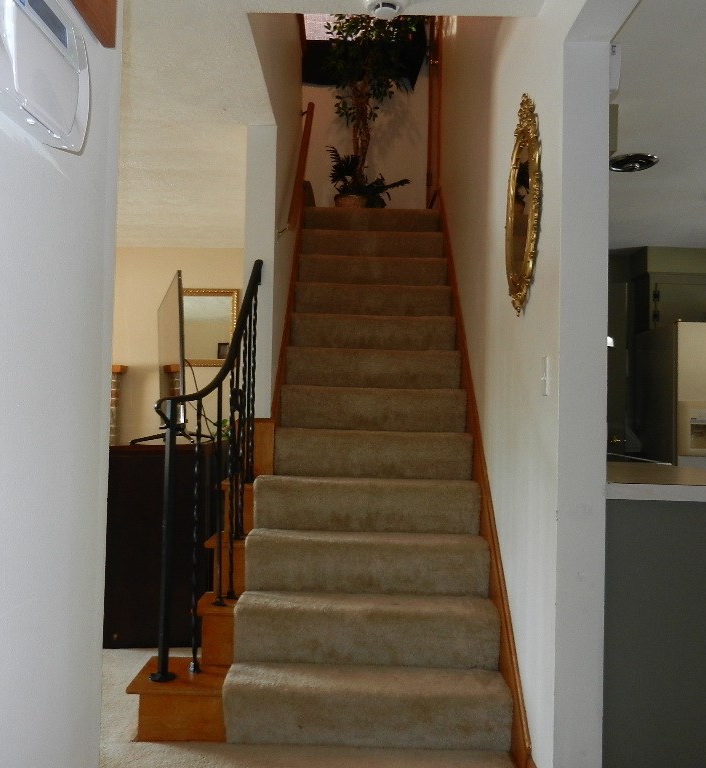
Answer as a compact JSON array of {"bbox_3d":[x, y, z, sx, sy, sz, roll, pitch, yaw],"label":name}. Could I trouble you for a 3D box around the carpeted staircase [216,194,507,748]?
[{"bbox_3d":[0.075,0.016,3.705,0.961,2.402,2.590,1,-1,0],"label":"carpeted staircase"}]

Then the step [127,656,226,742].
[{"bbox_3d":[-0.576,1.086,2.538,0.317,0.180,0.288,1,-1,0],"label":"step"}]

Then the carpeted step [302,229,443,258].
[{"bbox_3d":[0.120,-0.857,4.788,0.888,0.202,0.253,1,-1,0],"label":"carpeted step"}]

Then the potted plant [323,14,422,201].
[{"bbox_3d":[0.154,-2.075,5.630,0.758,1.869,0.656,1,-1,0],"label":"potted plant"}]

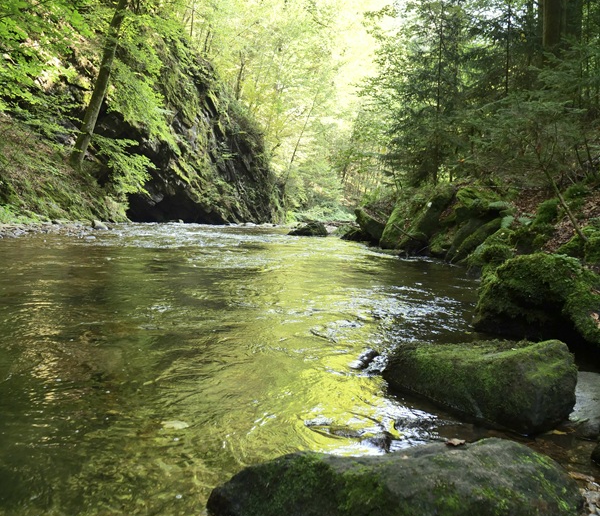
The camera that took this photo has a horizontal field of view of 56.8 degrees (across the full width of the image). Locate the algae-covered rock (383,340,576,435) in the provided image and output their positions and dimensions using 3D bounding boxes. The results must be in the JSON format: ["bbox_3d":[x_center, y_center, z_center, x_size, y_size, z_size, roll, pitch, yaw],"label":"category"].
[{"bbox_3d":[1.080,0.695,3.362,1.120,0.390,0.660,4,7,38],"label":"algae-covered rock"}]

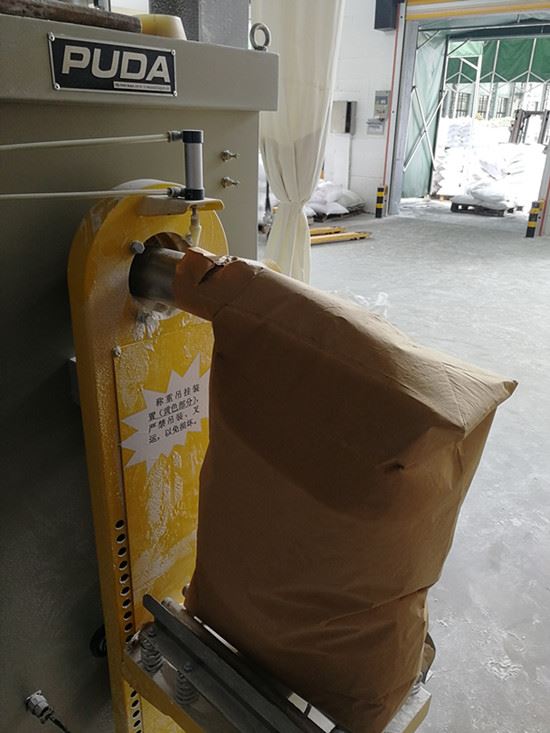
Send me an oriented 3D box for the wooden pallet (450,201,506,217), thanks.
[{"bbox_3d":[4.165,-3.086,11.084,1.000,0.152,1.200,18,29,34],"label":"wooden pallet"}]

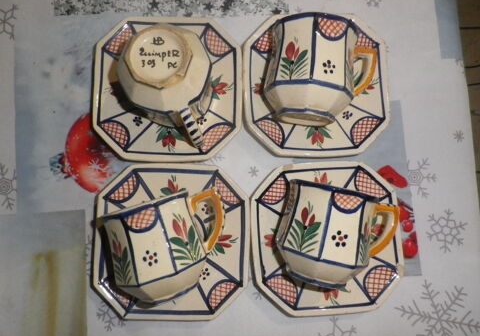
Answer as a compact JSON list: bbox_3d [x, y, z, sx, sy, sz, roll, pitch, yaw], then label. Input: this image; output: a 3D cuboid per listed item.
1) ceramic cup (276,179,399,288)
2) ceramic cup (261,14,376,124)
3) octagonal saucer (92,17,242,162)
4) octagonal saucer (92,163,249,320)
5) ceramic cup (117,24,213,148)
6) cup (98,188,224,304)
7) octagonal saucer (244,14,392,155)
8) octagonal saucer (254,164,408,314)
[{"bbox_3d":[0.083,0.058,0.295,0.097,0.073,0.076,12,88,-6],"label":"ceramic cup"},{"bbox_3d":[0.073,-0.080,0.308,0.097,0.073,0.076,6,90,-13],"label":"ceramic cup"},{"bbox_3d":[-0.069,-0.077,0.337,0.140,0.019,0.140,1,85,-3],"label":"octagonal saucer"},{"bbox_3d":[-0.062,0.068,0.324,0.140,0.019,0.140,2,85,-3],"label":"octagonal saucer"},{"bbox_3d":[-0.057,-0.069,0.298,0.073,0.076,0.097,-27,84,-6],"label":"ceramic cup"},{"bbox_3d":[-0.056,0.064,0.289,0.097,0.073,0.076,-16,91,-6],"label":"cup"},{"bbox_3d":[0.075,-0.082,0.345,0.140,0.019,0.140,-2,85,-3],"label":"octagonal saucer"},{"bbox_3d":[0.082,0.065,0.332,0.140,0.019,0.140,-4,85,-3],"label":"octagonal saucer"}]

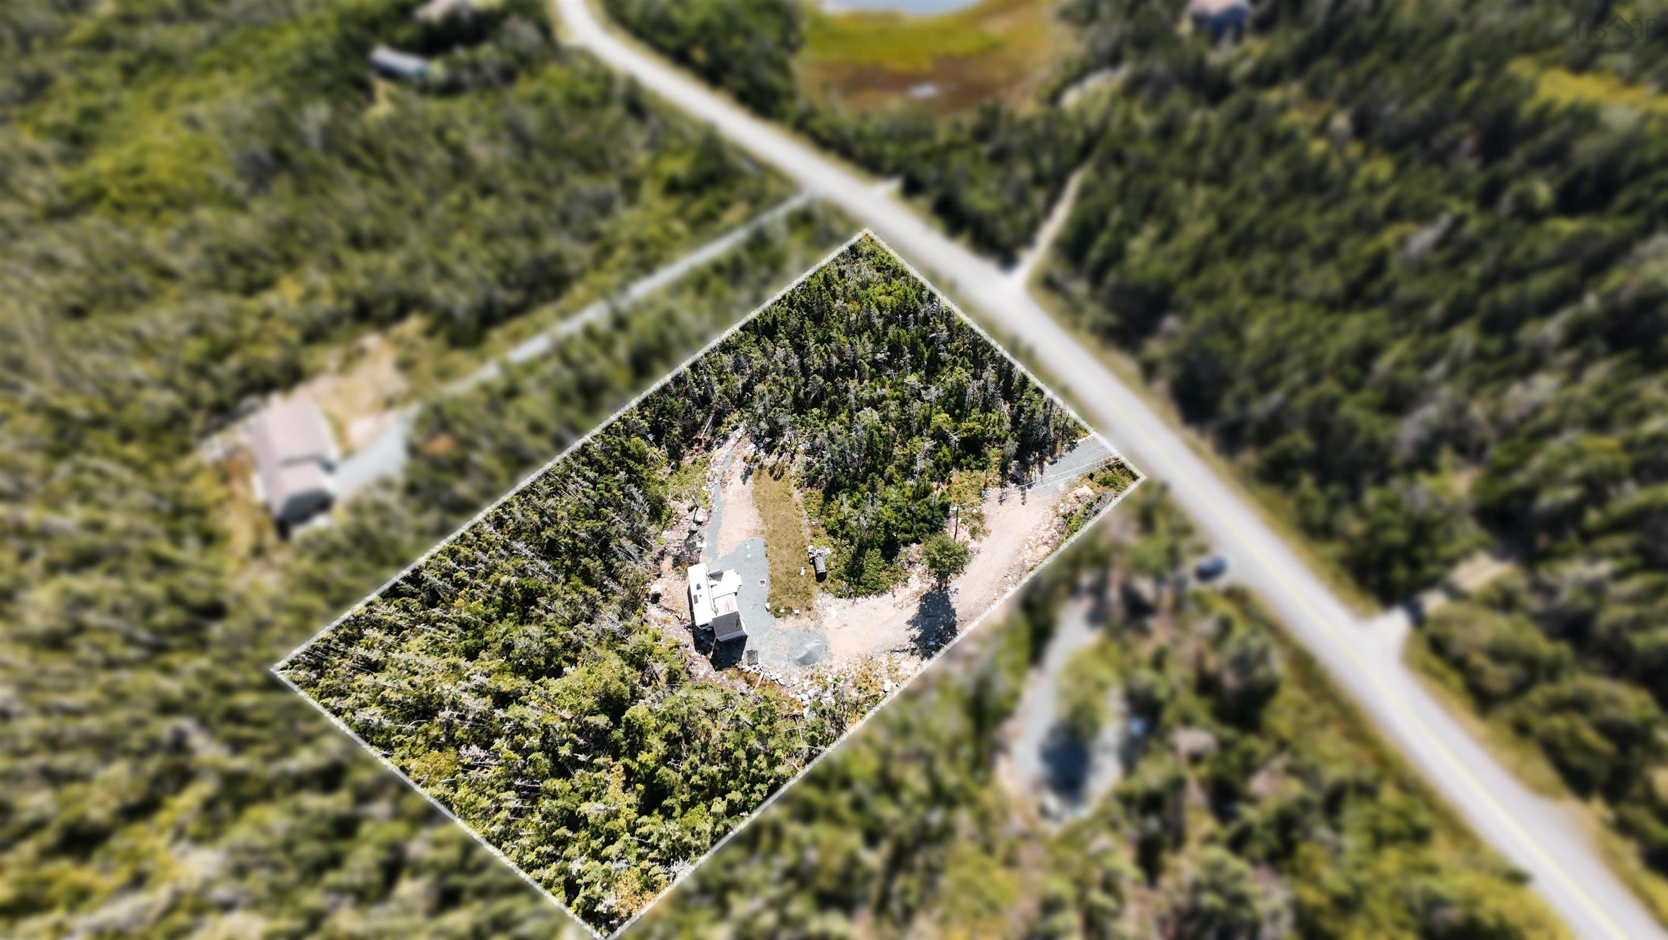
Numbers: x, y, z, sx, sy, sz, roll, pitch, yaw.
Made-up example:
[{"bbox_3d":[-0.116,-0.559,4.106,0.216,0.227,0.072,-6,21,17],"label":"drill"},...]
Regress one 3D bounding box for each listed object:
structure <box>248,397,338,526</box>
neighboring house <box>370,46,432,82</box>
[{"bbox_3d":[-87.200,-2.130,85.050,9.200,5.600,19.500,-33,65,-18],"label":"structure"},{"bbox_3d":[-126.500,-118.810,154.530,17.500,4.300,5.800,20,62,11],"label":"neighboring house"}]

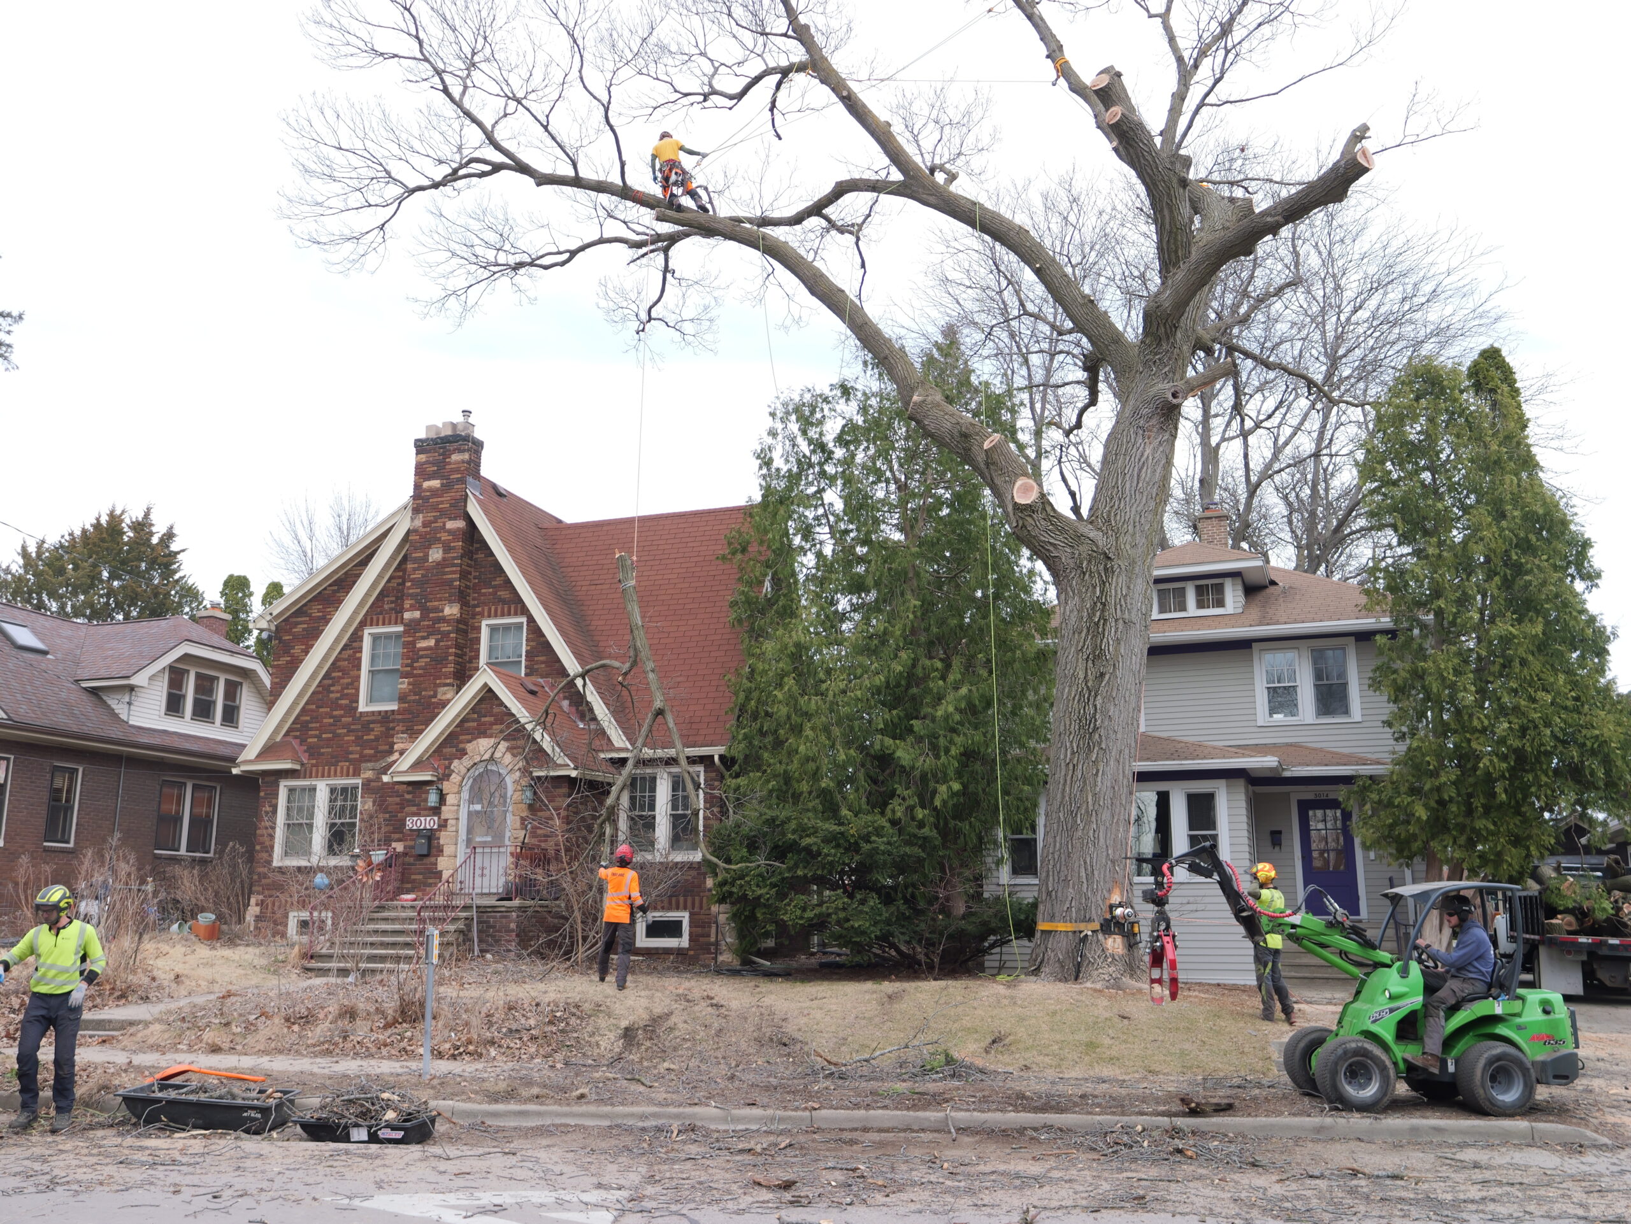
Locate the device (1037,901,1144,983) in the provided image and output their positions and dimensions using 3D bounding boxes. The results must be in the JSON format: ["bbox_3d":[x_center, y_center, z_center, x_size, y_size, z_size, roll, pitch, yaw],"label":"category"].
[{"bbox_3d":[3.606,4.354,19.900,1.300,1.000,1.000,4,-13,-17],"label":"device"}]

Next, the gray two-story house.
[{"bbox_3d":[8.066,2.299,29.532,7.560,9.450,12.280,-4,-13,19],"label":"gray two-story house"}]

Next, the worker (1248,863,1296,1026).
[{"bbox_3d":[5.216,3.816,17.455,0.550,1.800,0.520,7,-14,-29],"label":"worker"}]

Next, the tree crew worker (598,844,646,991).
[{"bbox_3d":[-2.472,3.892,19.405,0.620,1.800,0.550,3,-13,-12],"label":"tree crew worker"}]

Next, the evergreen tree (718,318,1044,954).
[{"bbox_3d":[1.006,0.385,23.376,5.100,9.940,4.400,0,-13,0],"label":"evergreen tree"}]

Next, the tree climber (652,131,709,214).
[{"bbox_3d":[-2.160,-7.015,24.000,0.930,1.450,0.650,2,-13,-8],"label":"tree climber"}]

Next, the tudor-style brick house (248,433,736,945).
[{"bbox_3d":[-4.488,1.990,29.032,9.750,9.350,10.500,-4,-13,20],"label":"tudor-style brick house"}]

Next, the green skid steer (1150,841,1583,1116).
[{"bbox_3d":[4.862,3.283,13.696,3.900,2.270,1.350,1,-13,-2],"label":"green skid steer"}]

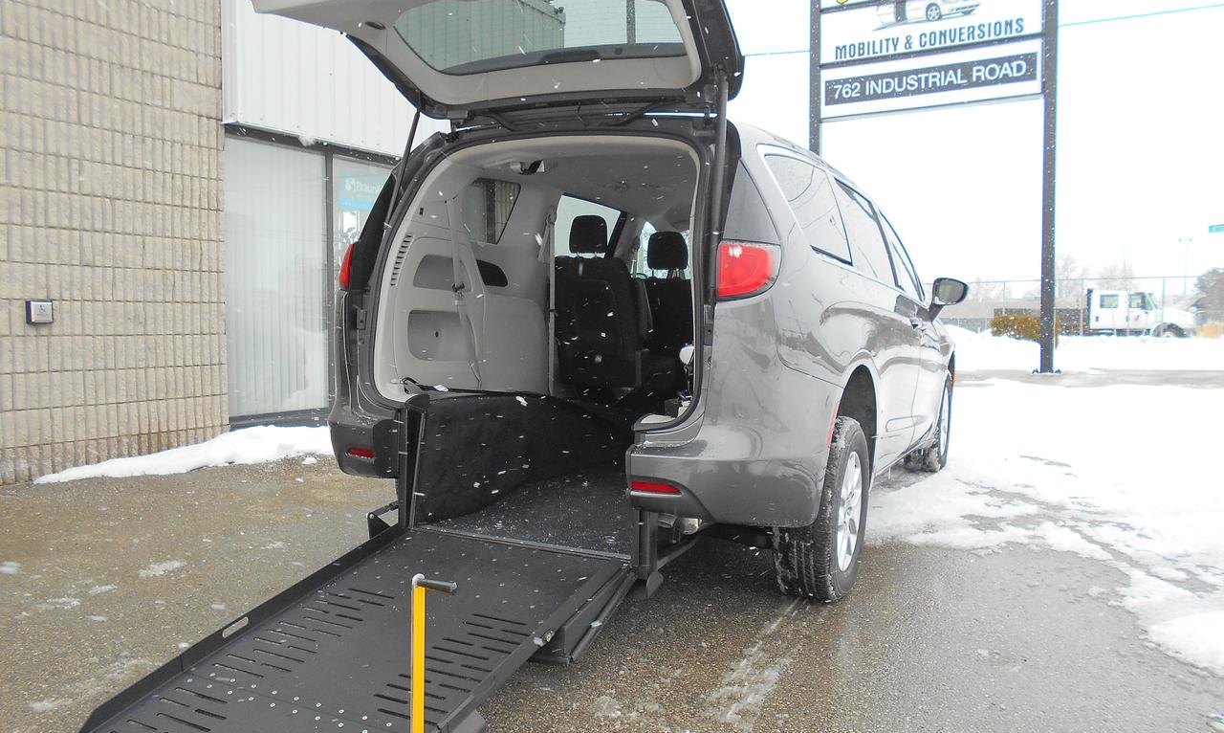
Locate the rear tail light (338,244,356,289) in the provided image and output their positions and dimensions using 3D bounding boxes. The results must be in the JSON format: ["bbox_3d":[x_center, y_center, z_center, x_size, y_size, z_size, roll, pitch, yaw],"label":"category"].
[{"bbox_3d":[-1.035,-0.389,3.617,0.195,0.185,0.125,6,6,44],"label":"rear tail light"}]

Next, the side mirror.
[{"bbox_3d":[2.082,-0.421,5.672,0.225,0.245,0.130,4,5,27],"label":"side mirror"}]

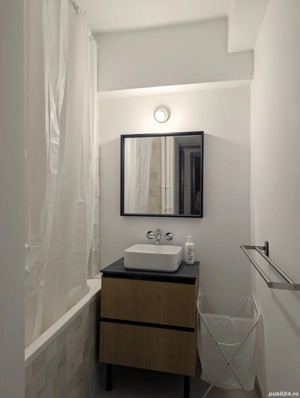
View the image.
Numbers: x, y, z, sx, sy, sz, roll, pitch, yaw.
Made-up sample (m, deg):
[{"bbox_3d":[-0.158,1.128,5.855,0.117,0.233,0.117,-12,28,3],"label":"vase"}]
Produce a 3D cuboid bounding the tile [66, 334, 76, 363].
[{"bbox_3d":[-0.448,0.829,1.541,0.009,0.105,0.100,0,1,11],"label":"tile"}]

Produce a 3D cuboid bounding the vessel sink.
[{"bbox_3d":[0.041,0.426,2.022,0.380,0.115,0.315,0,1,13],"label":"vessel sink"}]

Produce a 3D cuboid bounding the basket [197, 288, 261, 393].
[{"bbox_3d":[0.509,0.977,1.852,0.372,0.617,0.391,0,1,11],"label":"basket"}]

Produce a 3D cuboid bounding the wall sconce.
[{"bbox_3d":[0.096,-0.648,2.127,0.123,0.123,0.080,0,1,11],"label":"wall sconce"}]

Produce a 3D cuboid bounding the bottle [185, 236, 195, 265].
[{"bbox_3d":[0.299,0.385,2.060,0.067,0.200,0.050,0,1,-9],"label":"bottle"}]

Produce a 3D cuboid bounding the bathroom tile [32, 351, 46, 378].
[{"bbox_3d":[-0.504,0.744,1.246,0.009,0.072,0.100,0,1,11],"label":"bathroom tile"}]

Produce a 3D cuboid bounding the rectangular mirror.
[{"bbox_3d":[0.090,-0.183,2.159,0.648,0.647,0.035,0,1,11],"label":"rectangular mirror"}]

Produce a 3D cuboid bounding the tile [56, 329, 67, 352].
[{"bbox_3d":[-0.467,0.741,1.442,0.009,0.072,0.100,0,1,11],"label":"tile"}]

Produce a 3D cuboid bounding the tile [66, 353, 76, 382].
[{"bbox_3d":[-0.448,0.940,1.542,0.009,0.105,0.100,0,1,11],"label":"tile"}]

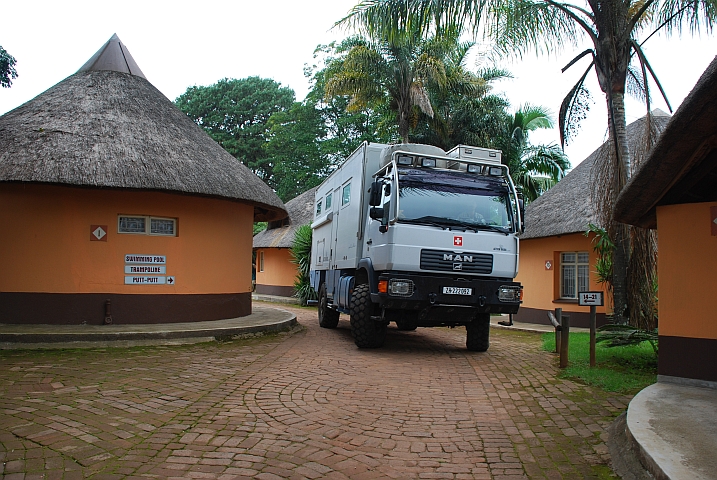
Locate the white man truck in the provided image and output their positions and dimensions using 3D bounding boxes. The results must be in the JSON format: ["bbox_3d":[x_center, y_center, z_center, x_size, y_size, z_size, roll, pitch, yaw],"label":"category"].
[{"bbox_3d":[0.713,0.271,12.693,2.500,3.880,8.100,5,-5,-13],"label":"white man truck"}]

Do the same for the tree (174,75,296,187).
[{"bbox_3d":[-8.579,-3.837,38.475,10.500,15.365,10.000,2,-4,0],"label":"tree"}]

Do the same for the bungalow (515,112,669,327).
[{"bbox_3d":[8.944,-0.598,16.049,9.400,6.441,9.400,-1,-5,30],"label":"bungalow"}]

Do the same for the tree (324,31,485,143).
[{"bbox_3d":[1.891,-2.453,20.295,5.900,10.486,5.600,2,-4,0],"label":"tree"}]

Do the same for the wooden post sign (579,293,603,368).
[{"bbox_3d":[3.537,1.367,8.201,0.380,1.175,0.090,1,-4,11],"label":"wooden post sign"}]

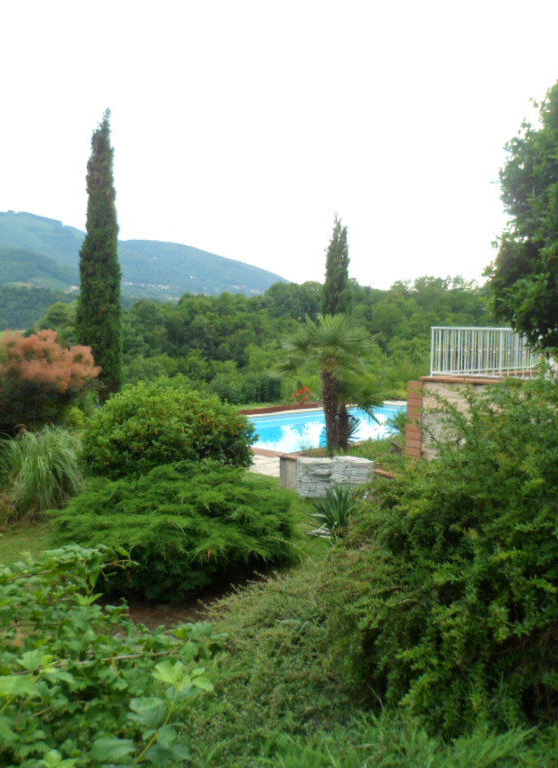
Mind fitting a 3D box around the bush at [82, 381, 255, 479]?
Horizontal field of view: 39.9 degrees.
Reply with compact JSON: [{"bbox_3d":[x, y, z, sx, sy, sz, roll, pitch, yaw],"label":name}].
[{"bbox_3d":[-1.695,0.813,11.800,2.670,1.700,2.500,1,3,-8],"label":"bush"}]

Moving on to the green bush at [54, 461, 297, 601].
[{"bbox_3d":[-1.066,1.461,8.000,2.520,1.210,2.400,1,3,-7],"label":"green bush"}]

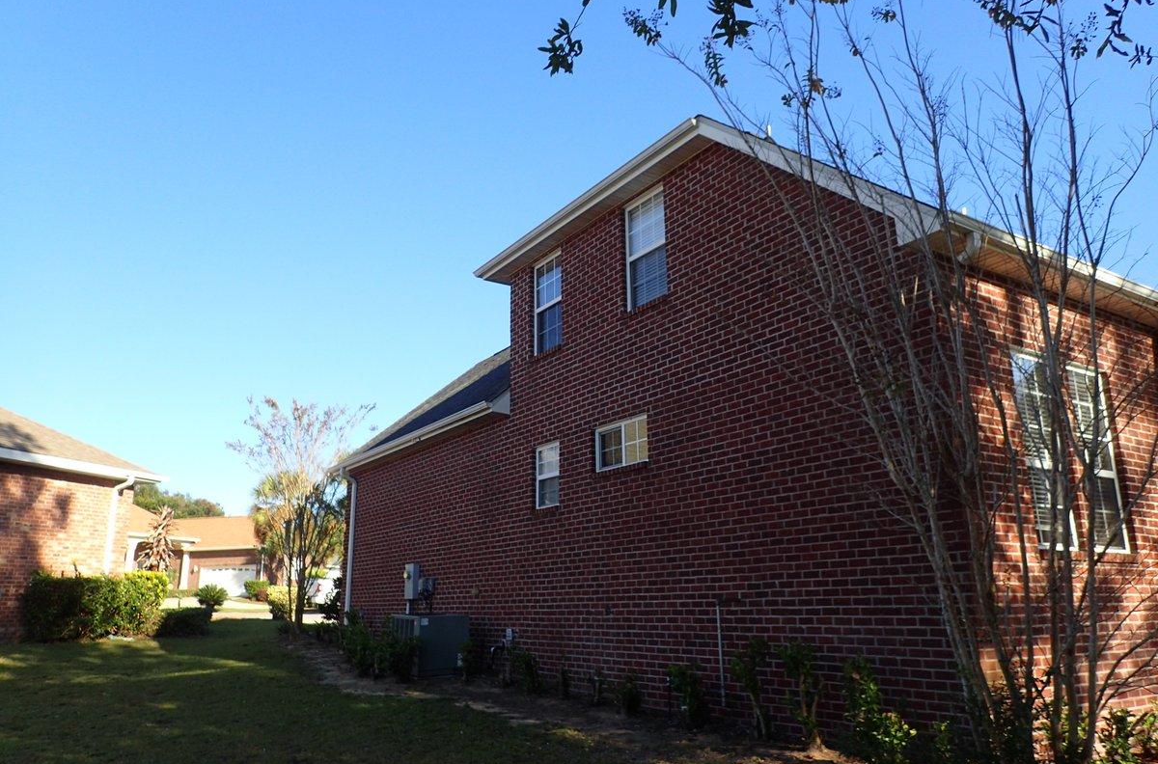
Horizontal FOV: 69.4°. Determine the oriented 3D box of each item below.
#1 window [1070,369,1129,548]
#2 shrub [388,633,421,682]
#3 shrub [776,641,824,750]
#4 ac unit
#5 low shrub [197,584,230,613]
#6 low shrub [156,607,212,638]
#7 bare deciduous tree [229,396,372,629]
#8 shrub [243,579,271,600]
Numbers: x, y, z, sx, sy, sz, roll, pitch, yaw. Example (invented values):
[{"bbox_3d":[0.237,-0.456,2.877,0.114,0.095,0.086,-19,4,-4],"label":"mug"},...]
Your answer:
[{"bbox_3d":[4.945,0.731,7.997,0.750,1.765,0.100,9,-18,-33],"label":"window"},{"bbox_3d":[-2.326,3.671,11.111,0.452,0.585,0.452,2,-15,-11],"label":"shrub"},{"bbox_3d":[1.787,2.521,6.751,0.378,0.821,0.378,-4,-15,13],"label":"shrub"},{"bbox_3d":[-2.200,3.880,12.382,0.830,0.818,0.900,9,-18,-33],"label":"ac unit"},{"bbox_3d":[-10.557,6.242,24.053,0.868,0.833,0.868,6,-16,-22],"label":"low shrub"},{"bbox_3d":[-9.362,5.644,19.690,1.278,0.699,1.086,6,-16,-24],"label":"low shrub"},{"bbox_3d":[-6.768,3.097,20.464,3.369,5.678,3.369,4,-16,-18],"label":"bare deciduous tree"},{"bbox_3d":[-19.065,12.320,49.556,1.499,1.221,1.349,5,-16,-20],"label":"shrub"}]

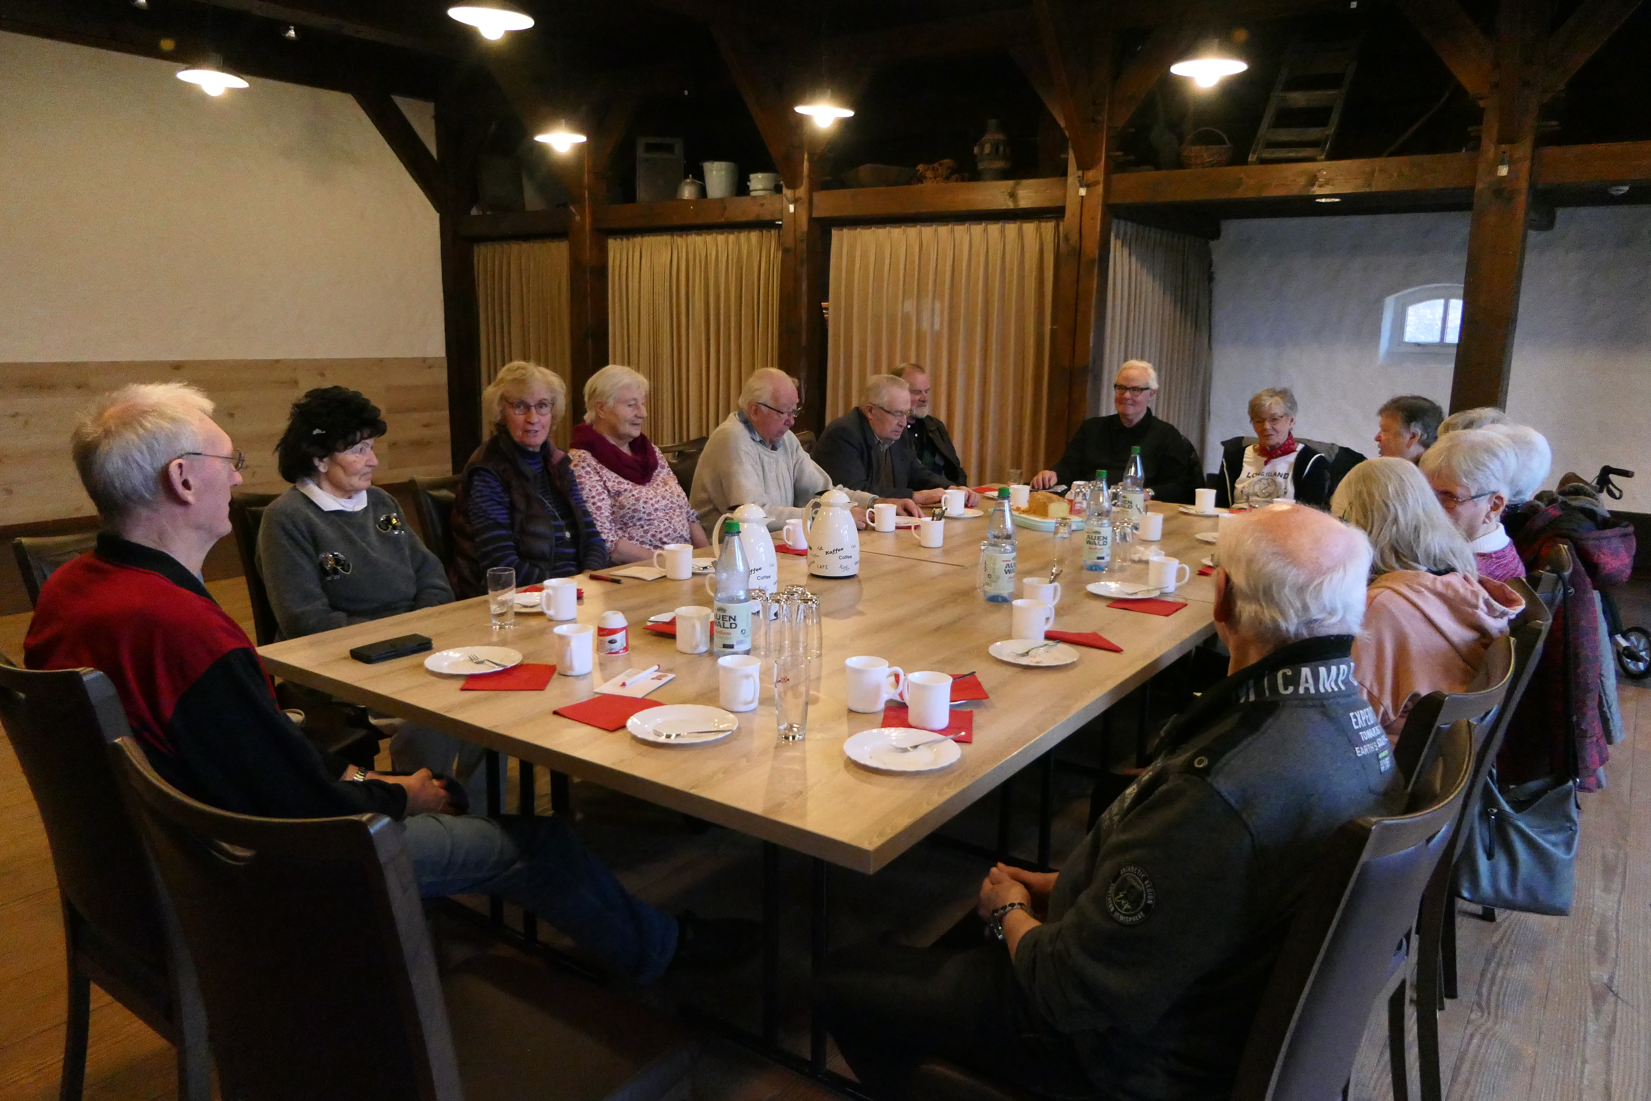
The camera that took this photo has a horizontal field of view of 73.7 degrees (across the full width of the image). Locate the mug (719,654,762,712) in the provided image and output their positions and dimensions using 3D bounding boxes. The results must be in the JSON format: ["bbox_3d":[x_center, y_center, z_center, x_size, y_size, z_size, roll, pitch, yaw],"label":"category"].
[{"bbox_3d":[-0.151,0.247,2.021,0.079,0.088,0.110,-7,13,-31],"label":"mug"}]

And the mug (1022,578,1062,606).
[{"bbox_3d":[0.545,0.118,2.735,0.111,0.086,0.081,-3,12,-16],"label":"mug"}]

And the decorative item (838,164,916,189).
[{"bbox_3d":[0.277,-1.977,5.825,0.440,0.140,0.250,7,13,29],"label":"decorative item"}]

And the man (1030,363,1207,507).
[{"bbox_3d":[1.336,-0.186,5.026,0.630,1.350,0.800,9,14,35],"label":"man"}]

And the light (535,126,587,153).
[{"bbox_3d":[-1.406,-2.193,5.862,0.275,0.165,0.275,1,11,0],"label":"light"}]

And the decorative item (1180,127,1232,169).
[{"bbox_3d":[1.731,-1.825,5.006,0.250,0.190,0.220,7,13,29],"label":"decorative item"}]

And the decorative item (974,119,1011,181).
[{"bbox_3d":[0.929,-2.215,6.119,0.205,0.355,0.205,6,13,28],"label":"decorative item"}]

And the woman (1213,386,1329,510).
[{"bbox_3d":[1.751,-0.047,4.537,0.500,1.220,0.740,8,14,35],"label":"woman"}]

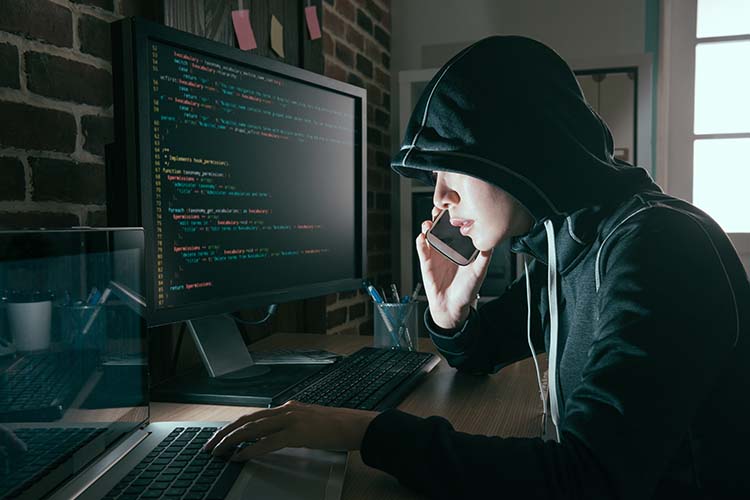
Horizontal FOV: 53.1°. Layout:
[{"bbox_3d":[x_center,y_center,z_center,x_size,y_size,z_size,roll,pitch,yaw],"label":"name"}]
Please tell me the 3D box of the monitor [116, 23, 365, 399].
[{"bbox_3d":[-0.189,-0.040,1.158,0.225,0.489,0.570,1,3,27],"label":"monitor"}]

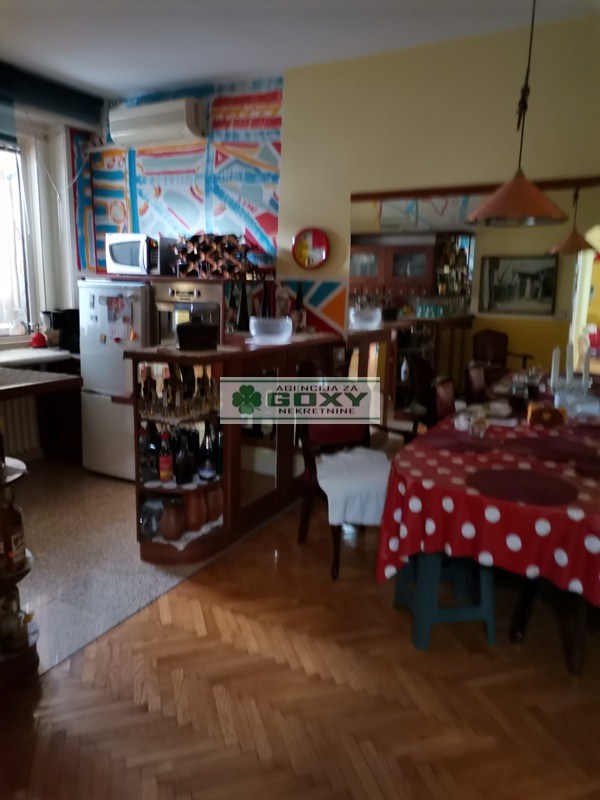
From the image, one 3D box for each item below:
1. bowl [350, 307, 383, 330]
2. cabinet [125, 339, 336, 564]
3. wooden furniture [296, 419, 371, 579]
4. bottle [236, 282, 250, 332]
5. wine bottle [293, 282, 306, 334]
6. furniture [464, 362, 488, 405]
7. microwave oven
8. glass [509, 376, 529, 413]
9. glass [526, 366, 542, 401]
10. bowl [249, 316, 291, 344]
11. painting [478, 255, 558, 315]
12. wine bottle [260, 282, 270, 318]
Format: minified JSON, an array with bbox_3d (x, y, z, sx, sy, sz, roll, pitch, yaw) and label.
[{"bbox_3d":[0.529,-0.654,4.850,0.255,0.160,0.255,1,10,0],"label":"bowl"},{"bbox_3d":[-0.292,0.169,3.749,0.441,1.063,1.750,6,12,28],"label":"cabinet"},{"bbox_3d":[0.273,0.361,3.122,0.460,0.930,0.550,-3,11,-19],"label":"wooden furniture"},{"bbox_3d":[-0.392,-0.641,4.173,0.080,0.337,0.080,7,12,28],"label":"bottle"},{"bbox_3d":[0.000,-0.602,3.964,0.080,0.333,0.080,1,11,0],"label":"wine bottle"},{"bbox_3d":[1.436,0.233,4.139,0.520,0.900,0.470,6,12,26],"label":"furniture"},{"bbox_3d":[-1.054,-1.013,4.218,0.465,0.269,0.360,6,12,24],"label":"microwave oven"},{"bbox_3d":[1.179,-0.028,3.233,0.083,0.183,0.083,7,12,28],"label":"glass"},{"bbox_3d":[1.502,-0.106,3.850,0.085,0.190,0.085,6,12,26],"label":"glass"},{"bbox_3d":[-0.176,-0.427,3.609,0.255,0.155,0.255,1,10,0],"label":"bowl"},{"bbox_3d":[2.478,-1.312,6.855,0.855,0.666,0.040,8,13,30],"label":"painting"},{"bbox_3d":[-0.248,-0.683,4.320,0.080,0.340,0.080,1,10,0],"label":"wine bottle"}]

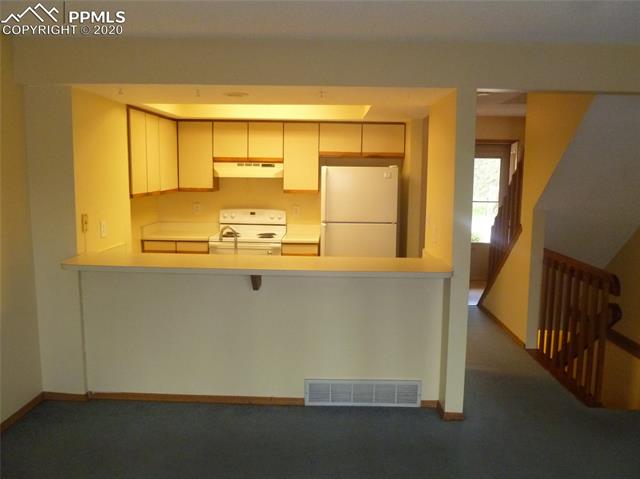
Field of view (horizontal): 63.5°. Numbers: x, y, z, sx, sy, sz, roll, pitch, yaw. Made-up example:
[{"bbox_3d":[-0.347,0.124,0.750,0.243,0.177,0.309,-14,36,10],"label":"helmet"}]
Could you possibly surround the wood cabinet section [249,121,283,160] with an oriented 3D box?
[{"bbox_3d":[-0.572,-1.068,5.713,0.383,0.432,0.320,1,7,2],"label":"wood cabinet section"}]

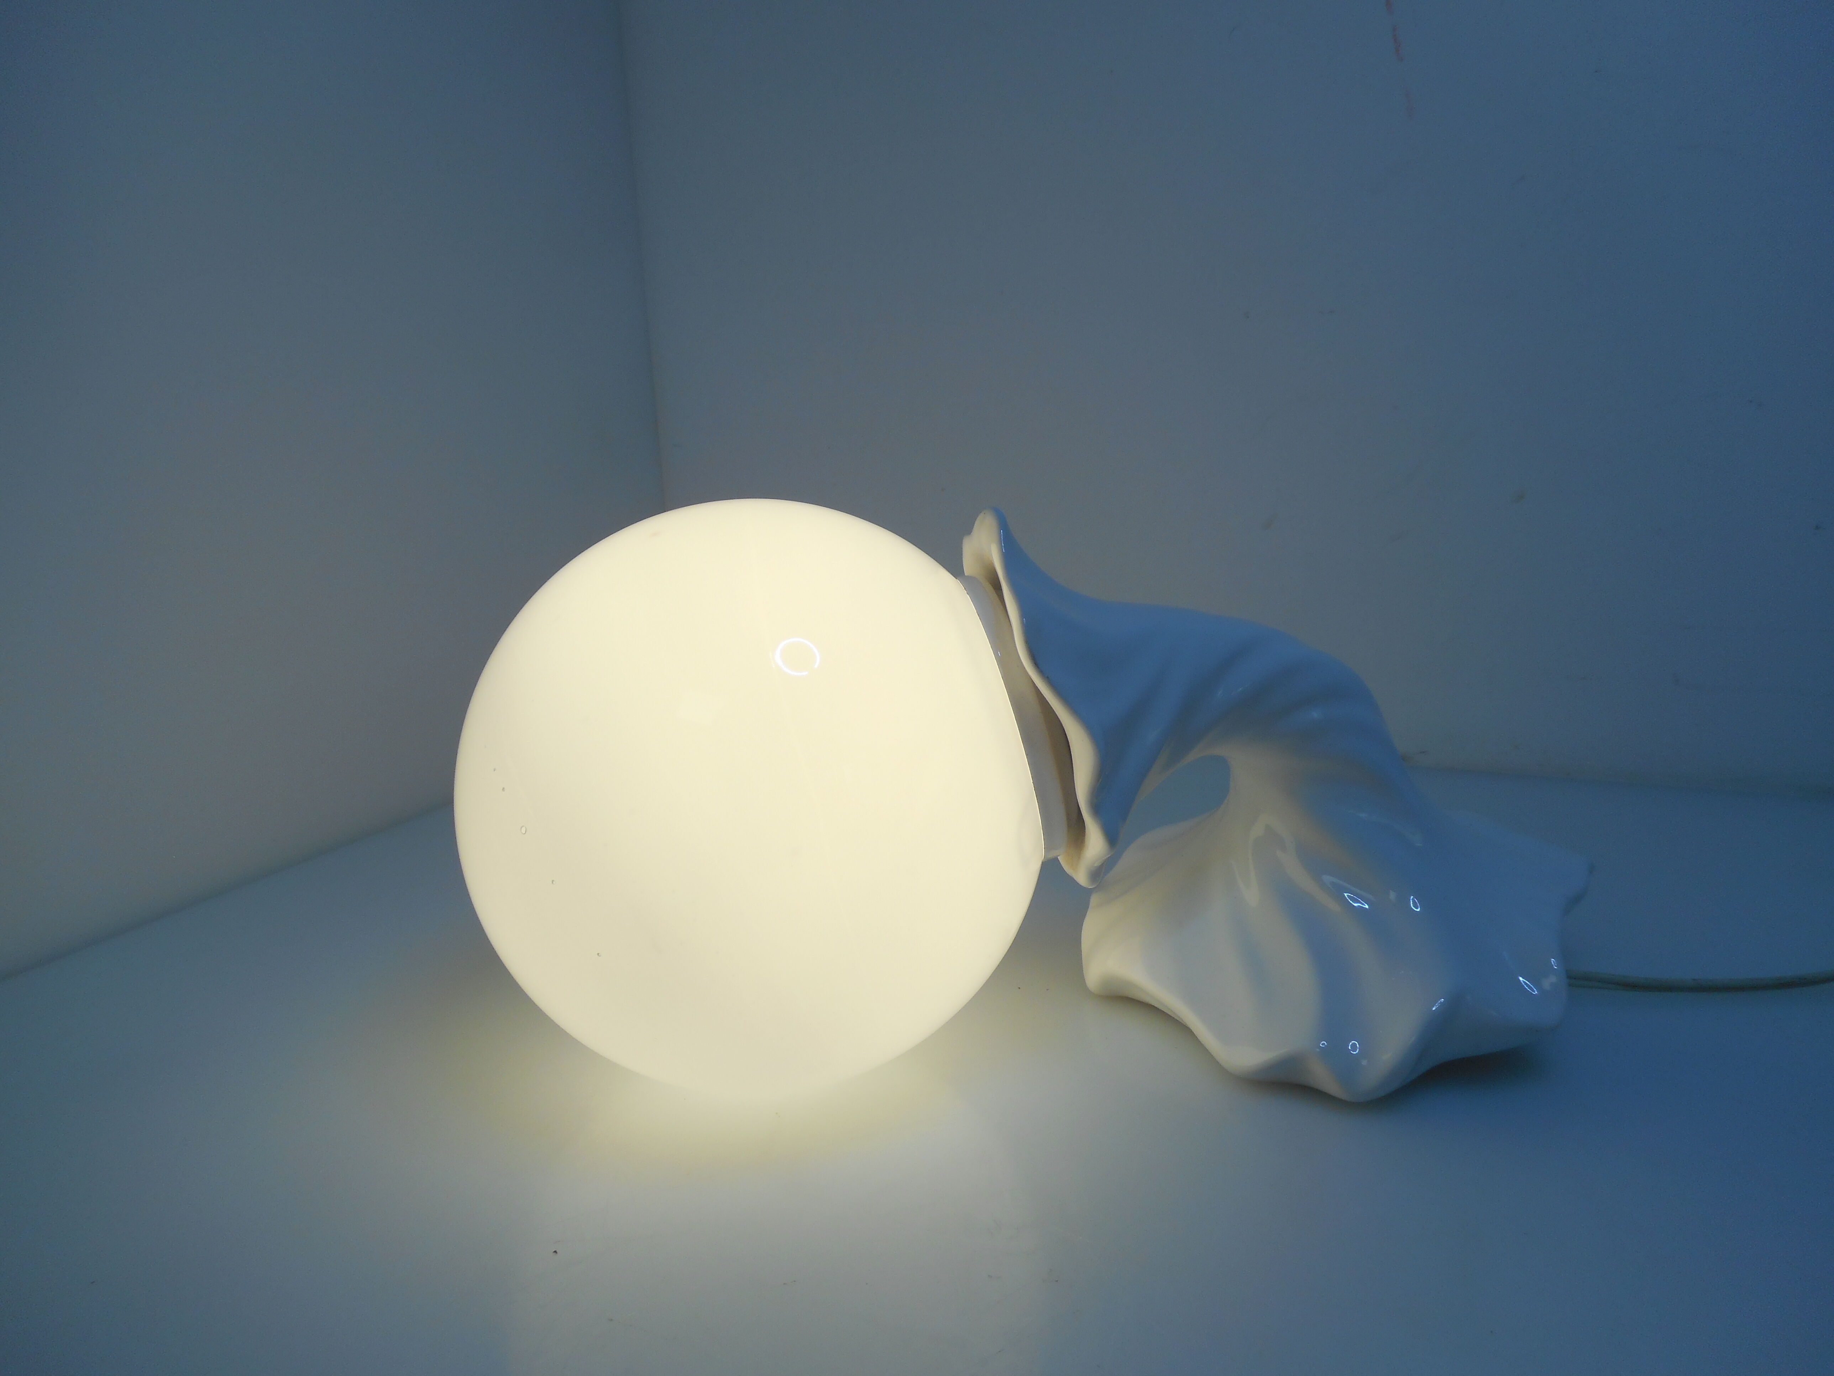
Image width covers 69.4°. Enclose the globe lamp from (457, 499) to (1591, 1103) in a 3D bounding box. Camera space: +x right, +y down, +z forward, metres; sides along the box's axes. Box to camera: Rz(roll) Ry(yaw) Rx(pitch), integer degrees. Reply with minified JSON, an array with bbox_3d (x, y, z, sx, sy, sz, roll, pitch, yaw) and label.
[{"bbox_3d":[0.071,0.028,0.479,0.452,0.200,0.205,-4,12,-10],"label":"globe lamp"}]

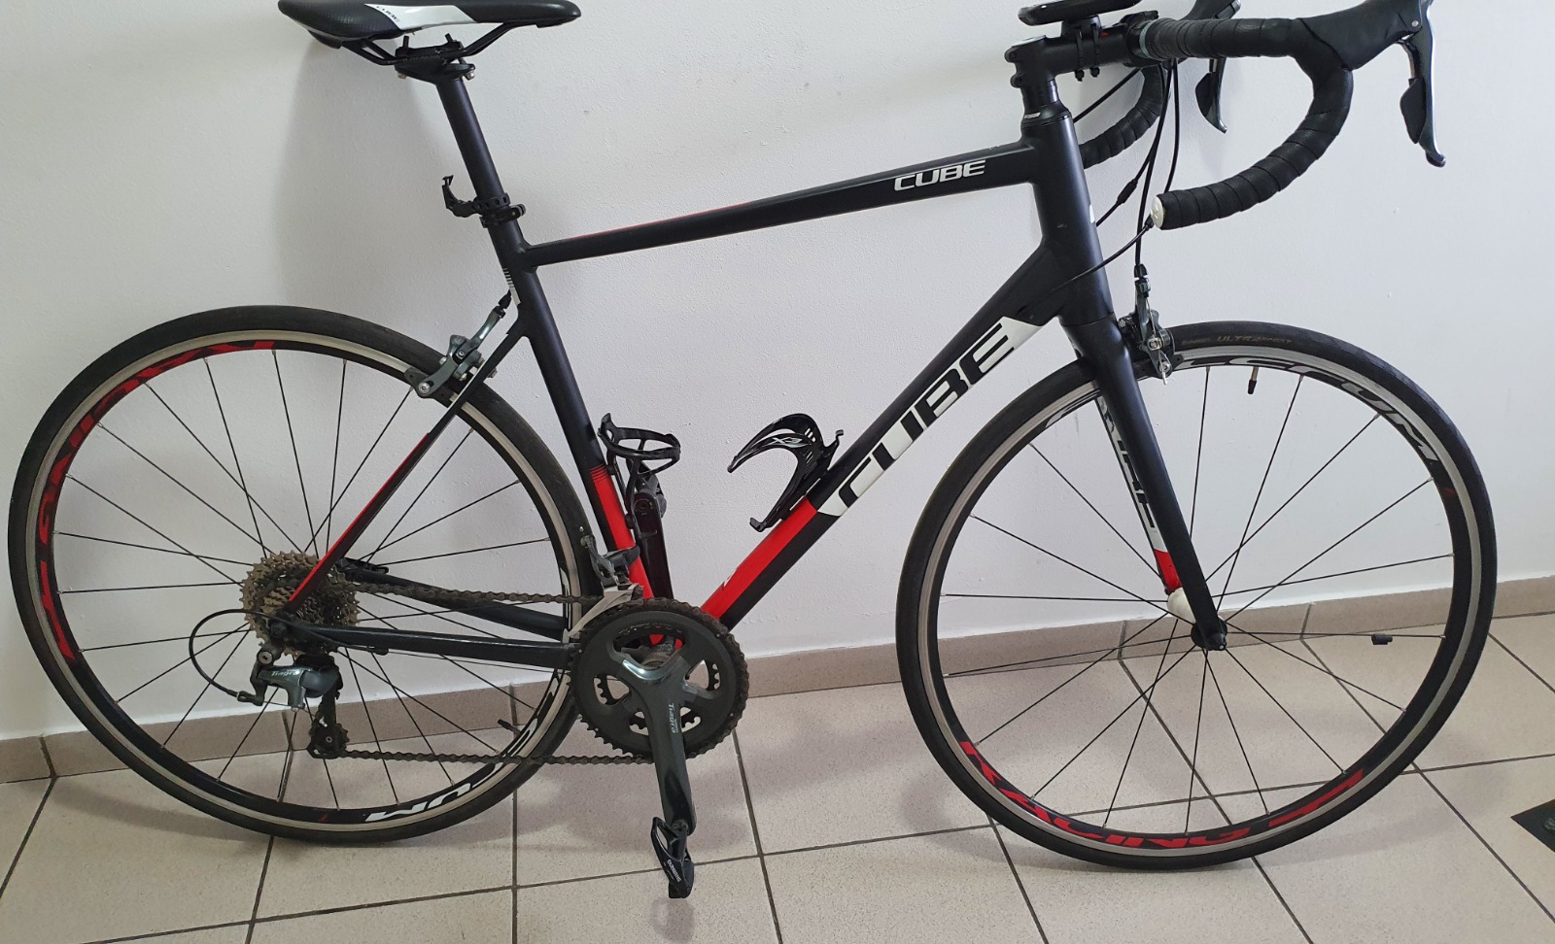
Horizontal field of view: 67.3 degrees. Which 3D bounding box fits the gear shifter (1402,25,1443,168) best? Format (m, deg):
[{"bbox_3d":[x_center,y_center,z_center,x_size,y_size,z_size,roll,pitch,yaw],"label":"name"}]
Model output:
[{"bbox_3d":[0.514,-0.297,0.922,0.050,0.111,0.030,0,20,-1],"label":"gear shifter"}]

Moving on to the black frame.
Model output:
[{"bbox_3d":[-0.029,-0.091,1.239,1.037,0.710,0.136,1,20,1],"label":"black frame"}]

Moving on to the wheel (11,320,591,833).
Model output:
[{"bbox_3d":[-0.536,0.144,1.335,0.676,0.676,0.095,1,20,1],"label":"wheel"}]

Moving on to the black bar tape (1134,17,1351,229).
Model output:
[{"bbox_3d":[0.390,-0.305,1.007,0.140,0.172,0.188,0,20,-1],"label":"black bar tape"}]

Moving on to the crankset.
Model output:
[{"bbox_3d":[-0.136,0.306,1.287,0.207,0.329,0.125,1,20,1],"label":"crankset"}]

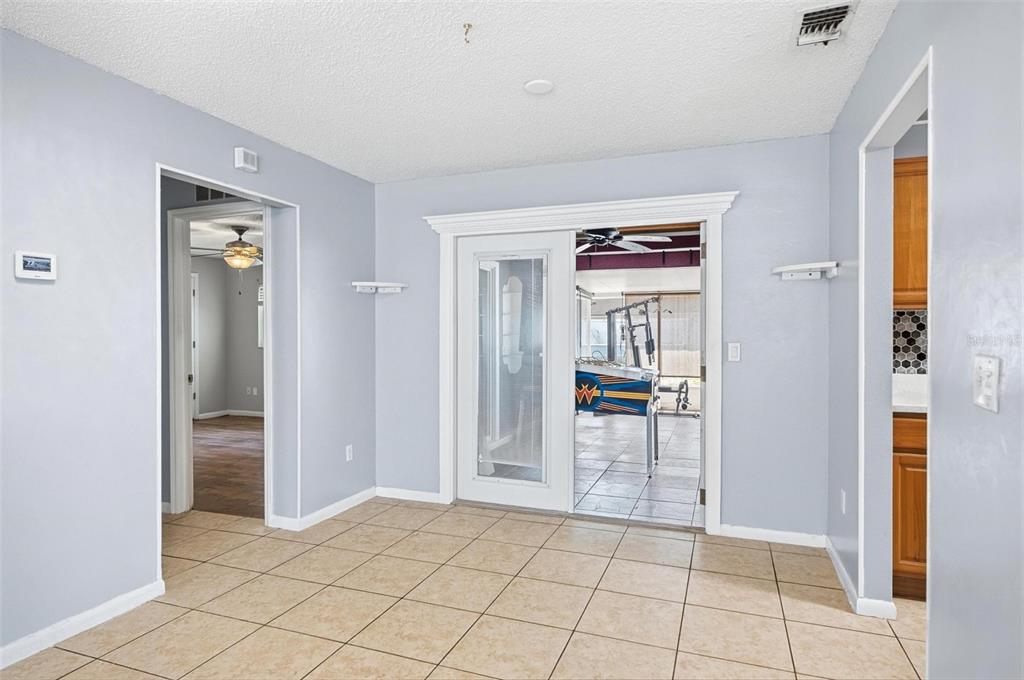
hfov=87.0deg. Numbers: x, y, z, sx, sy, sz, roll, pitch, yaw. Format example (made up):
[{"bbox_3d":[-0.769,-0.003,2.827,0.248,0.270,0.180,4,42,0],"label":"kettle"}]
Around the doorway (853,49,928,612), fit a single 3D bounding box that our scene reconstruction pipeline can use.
[{"bbox_3d":[1.460,0.196,1.984,0.150,2.113,0.954,0,1,22],"label":"doorway"}]

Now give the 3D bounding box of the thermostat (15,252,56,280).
[{"bbox_3d":[-1.895,-0.294,2.146,0.028,0.105,0.137,0,1,22],"label":"thermostat"}]

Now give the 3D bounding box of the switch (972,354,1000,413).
[{"bbox_3d":[1.070,0.098,1.211,0.015,0.114,0.123,0,1,22],"label":"switch"}]

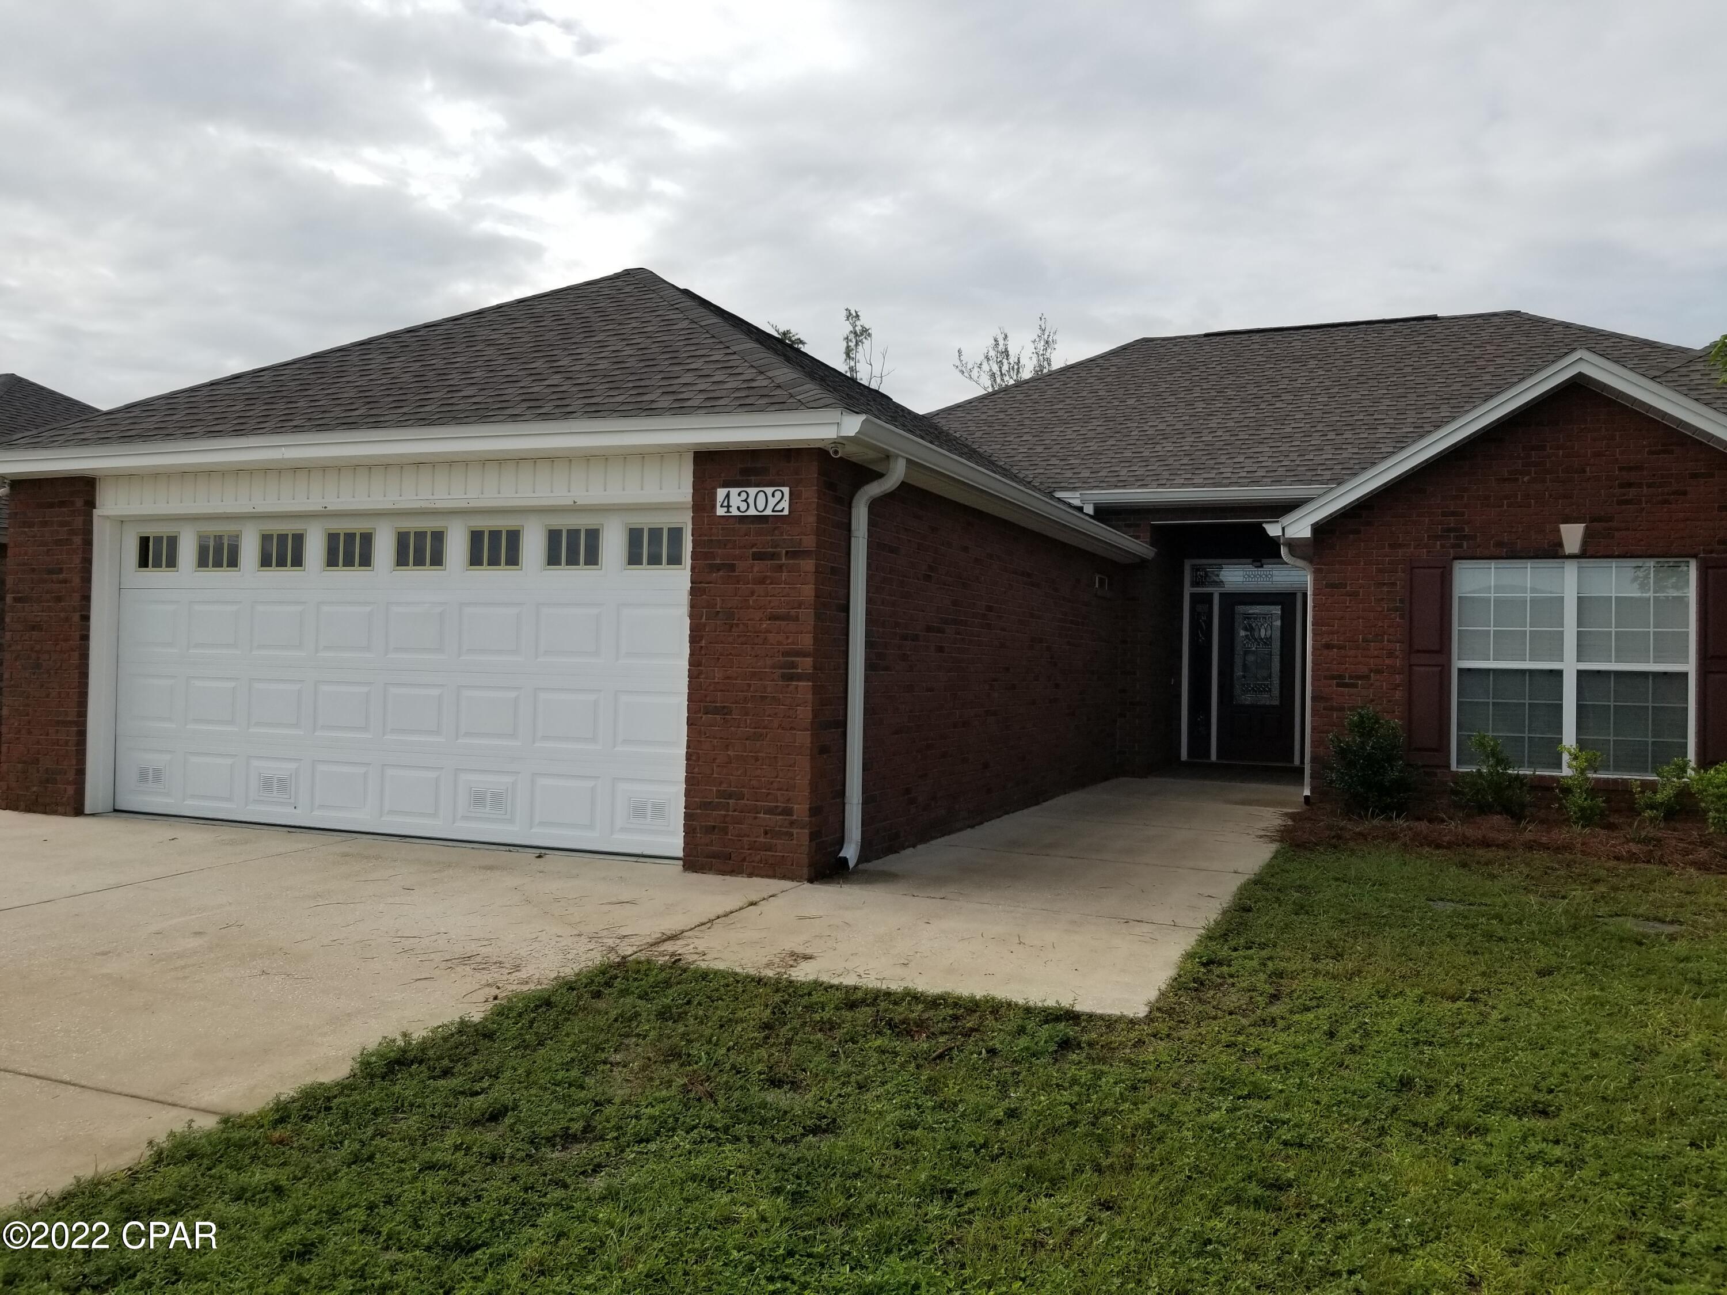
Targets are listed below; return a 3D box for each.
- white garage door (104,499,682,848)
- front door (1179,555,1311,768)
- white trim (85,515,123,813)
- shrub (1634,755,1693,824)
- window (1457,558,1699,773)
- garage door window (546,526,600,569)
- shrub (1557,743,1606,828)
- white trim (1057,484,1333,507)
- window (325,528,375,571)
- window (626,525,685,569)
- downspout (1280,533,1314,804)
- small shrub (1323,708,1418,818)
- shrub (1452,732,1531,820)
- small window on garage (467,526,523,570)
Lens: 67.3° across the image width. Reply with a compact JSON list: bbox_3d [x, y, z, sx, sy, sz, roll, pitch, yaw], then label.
[{"bbox_3d":[-3.253,0.159,8.668,4.930,2.130,0.080,1,-1,23],"label":"white garage door"},{"bbox_3d":[4.731,0.172,15.596,1.742,2.487,0.130,1,-1,23],"label":"front door"},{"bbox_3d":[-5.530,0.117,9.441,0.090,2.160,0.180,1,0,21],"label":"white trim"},{"bbox_3d":[6.139,1.099,9.970,0.415,0.513,0.401,1,-1,23],"label":"shrub"},{"bbox_3d":[5.924,0.171,10.875,1.820,1.820,0.110,1,0,21],"label":"window"},{"bbox_3d":[-1.813,-0.626,8.103,0.423,0.287,0.050,1,0,21],"label":"garage door window"},{"bbox_3d":[5.592,1.087,10.096,0.371,0.652,0.359,1,-1,23],"label":"shrub"},{"bbox_3d":[3.403,-1.583,13.561,2.850,0.150,0.140,1,0,21],"label":"white trim"},{"bbox_3d":[-3.461,-0.658,8.752,0.442,0.291,0.050,1,-1,23],"label":"window"},{"bbox_3d":[-1.255,-0.606,7.806,0.440,0.285,0.050,1,-1,23],"label":"window"},{"bbox_3d":[3.909,0.199,11.737,0.286,2.419,0.130,1,-1,23],"label":"downspout"},{"bbox_3d":[4.272,0.972,10.924,0.720,0.920,0.700,1,0,21],"label":"small shrub"},{"bbox_3d":[5.161,1.059,10.660,0.610,0.710,0.570,1,0,21],"label":"shrub"},{"bbox_3d":[-2.362,-0.636,8.319,0.423,0.287,0.050,1,0,21],"label":"small window on garage"}]

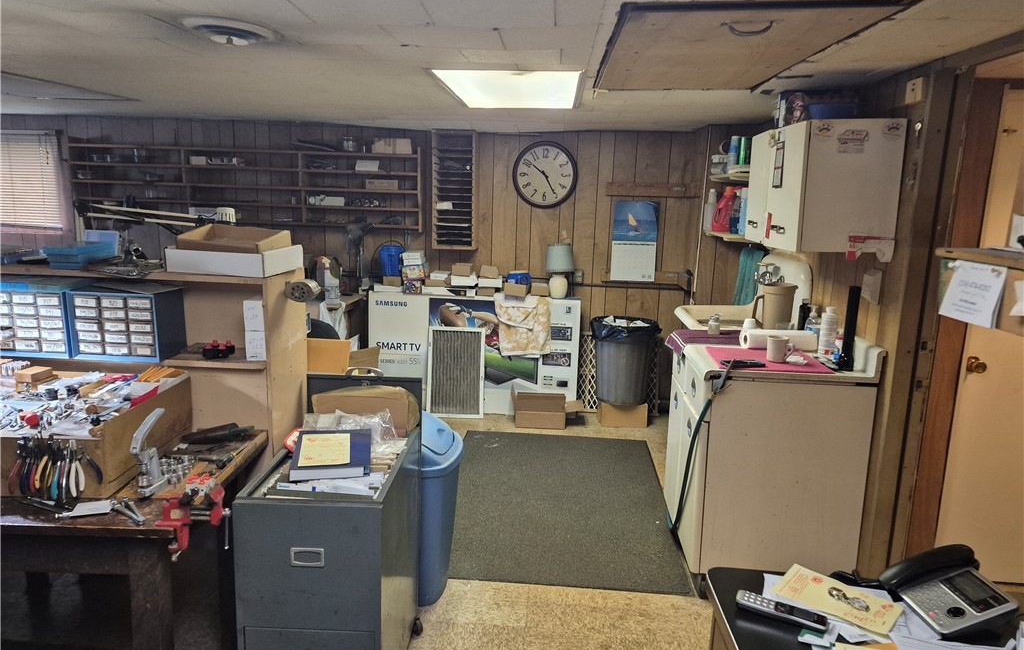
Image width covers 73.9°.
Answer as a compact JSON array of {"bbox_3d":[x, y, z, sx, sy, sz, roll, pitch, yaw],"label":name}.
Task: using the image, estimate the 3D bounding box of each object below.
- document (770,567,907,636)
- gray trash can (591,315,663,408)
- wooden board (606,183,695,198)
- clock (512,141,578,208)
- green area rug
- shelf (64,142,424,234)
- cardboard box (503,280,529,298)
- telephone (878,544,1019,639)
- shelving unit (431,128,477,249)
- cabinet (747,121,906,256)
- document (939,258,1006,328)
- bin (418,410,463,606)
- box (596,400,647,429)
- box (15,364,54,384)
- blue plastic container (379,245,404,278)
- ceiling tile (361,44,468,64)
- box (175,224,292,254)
[{"bbox_3d":[0.625,0.526,1.305,0.125,0.004,0.205,-7,14,-42],"label":"document"},{"bbox_3d":[0.756,0.240,4.603,0.440,0.540,0.440,2,11,4],"label":"gray trash can"},{"bbox_3d":[0.923,-0.908,4.591,0.575,0.085,0.070,3,10,3],"label":"wooden board"},{"bbox_3d":[0.227,-1.019,4.629,0.450,0.450,0.050,3,10,3],"label":"clock"},{"bbox_3d":[0.219,0.864,3.498,1.140,0.009,1.710,2,11,4],"label":"green area rug"},{"bbox_3d":[-1.821,-0.966,4.720,2.460,0.560,0.150,2,11,4],"label":"shelf"},{"bbox_3d":[0.031,-0.237,4.737,0.170,0.105,0.130,4,10,11],"label":"cardboard box"},{"bbox_3d":[0.836,0.513,1.315,0.162,0.110,0.175,1,9,-4],"label":"telephone"},{"bbox_3d":[-0.399,-0.946,4.788,0.312,0.793,0.160,3,9,4],"label":"shelving unit"},{"bbox_3d":[1.155,-0.515,2.576,0.330,0.430,0.650,2,11,4],"label":"cabinet"},{"bbox_3d":[0.861,-0.058,1.272,0.015,0.118,0.165,3,10,8],"label":"document"},{"bbox_3d":[-0.353,0.648,2.615,0.310,0.730,0.400,2,11,4],"label":"bin"},{"bbox_3d":[0.764,0.587,4.683,0.310,0.170,0.260,3,10,3],"label":"box"},{"bbox_3d":[-1.329,0.138,1.894,0.055,0.021,0.087,3,9,4],"label":"box"},{"bbox_3d":[-0.819,-0.436,4.667,0.165,0.213,0.165,2,11,4],"label":"blue plastic container"},{"bbox_3d":[-0.302,-0.878,2.202,0.305,0.013,0.305,2,11,4],"label":"ceiling tile"},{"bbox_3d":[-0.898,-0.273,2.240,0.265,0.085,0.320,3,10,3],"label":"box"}]

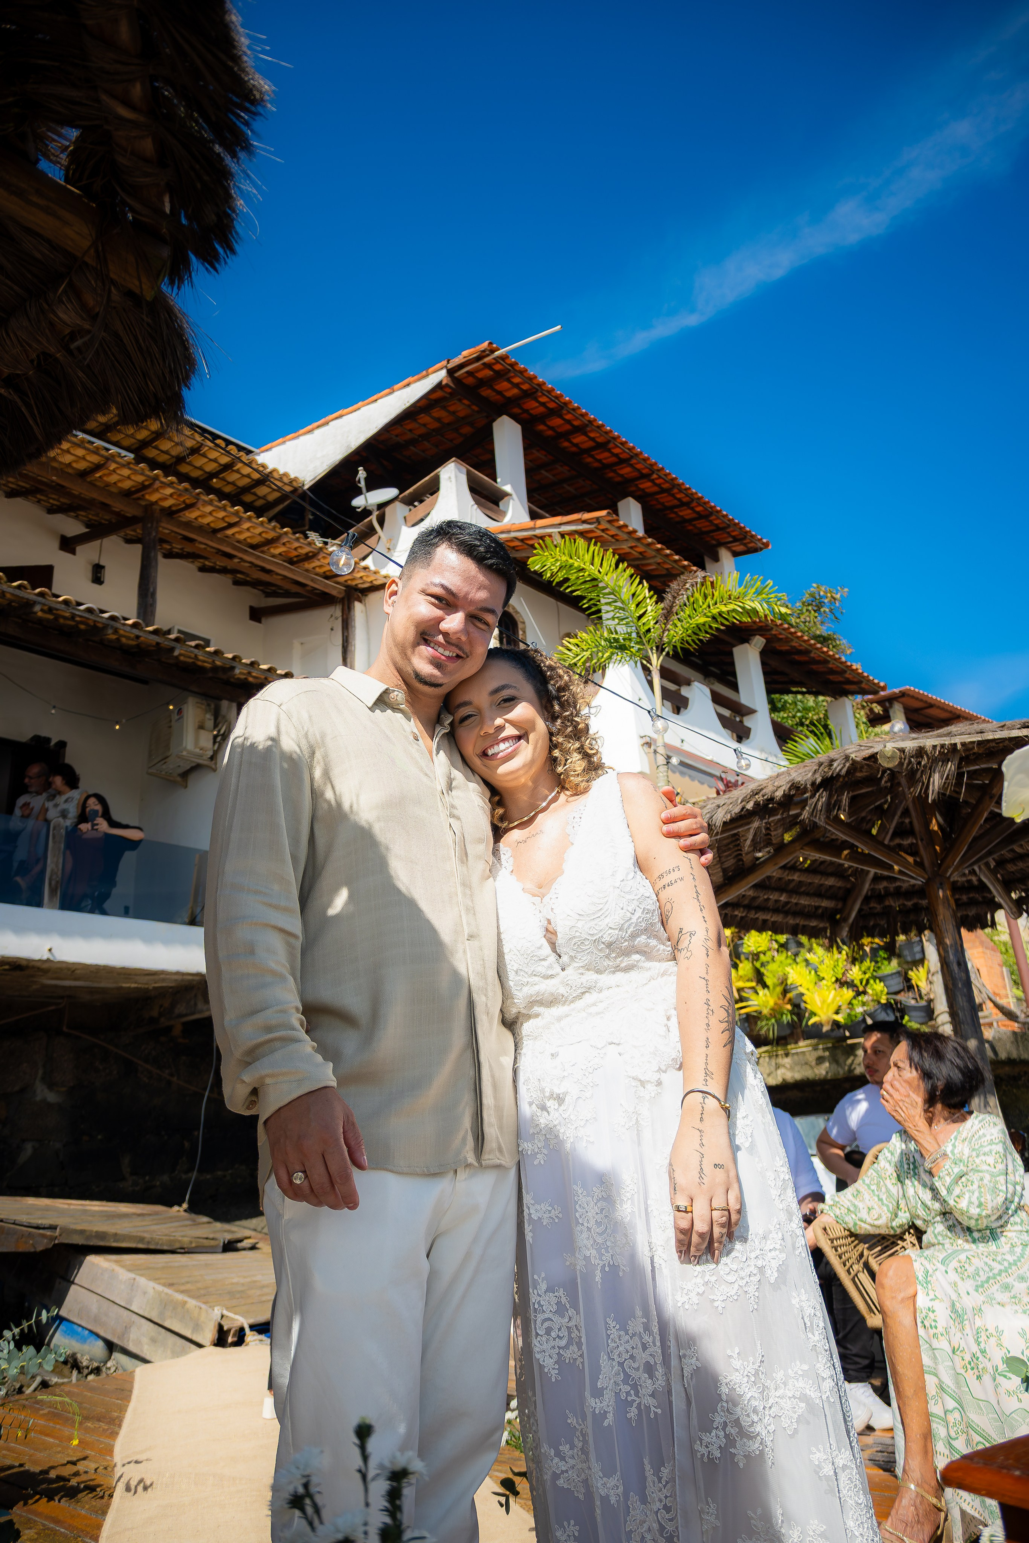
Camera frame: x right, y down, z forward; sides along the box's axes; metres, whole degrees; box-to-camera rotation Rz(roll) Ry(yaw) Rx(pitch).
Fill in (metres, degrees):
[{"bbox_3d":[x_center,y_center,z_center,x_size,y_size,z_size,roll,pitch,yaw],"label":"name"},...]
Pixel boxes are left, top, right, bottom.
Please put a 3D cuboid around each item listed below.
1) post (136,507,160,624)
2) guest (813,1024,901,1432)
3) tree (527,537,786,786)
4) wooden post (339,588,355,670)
[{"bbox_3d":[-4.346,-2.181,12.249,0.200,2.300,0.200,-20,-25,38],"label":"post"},{"bbox_3d":[1.375,1.498,3.607,0.600,1.250,0.750,-10,-20,17],"label":"guest"},{"bbox_3d":[1.073,0.181,6.590,1.700,3.700,1.600,-4,-19,0],"label":"tree"},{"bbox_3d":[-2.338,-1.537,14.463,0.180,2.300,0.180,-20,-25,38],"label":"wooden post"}]

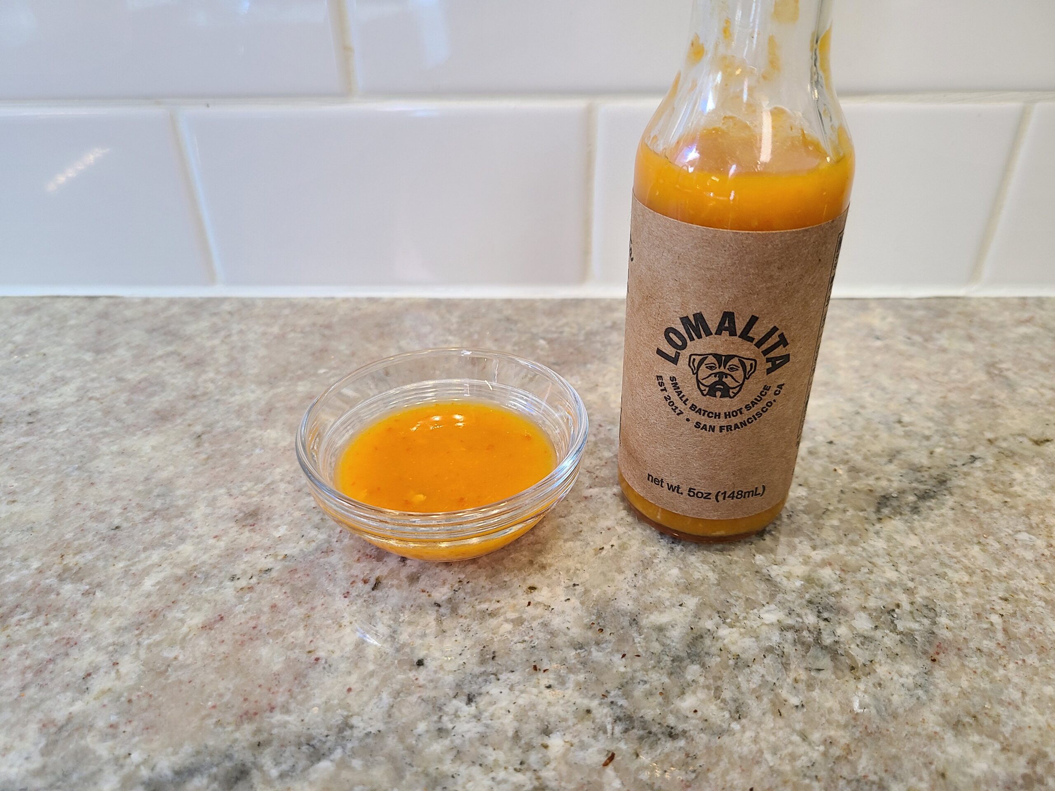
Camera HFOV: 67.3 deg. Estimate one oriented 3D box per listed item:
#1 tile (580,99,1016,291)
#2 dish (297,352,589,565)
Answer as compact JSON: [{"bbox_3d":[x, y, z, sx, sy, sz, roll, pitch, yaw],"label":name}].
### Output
[{"bbox_3d":[0.102,-0.077,0.308,0.152,0.074,0.008,0,31,2],"label":"tile"},{"bbox_3d":[-0.021,0.018,0.205,0.072,0.030,0.072,0,31,2],"label":"dish"}]

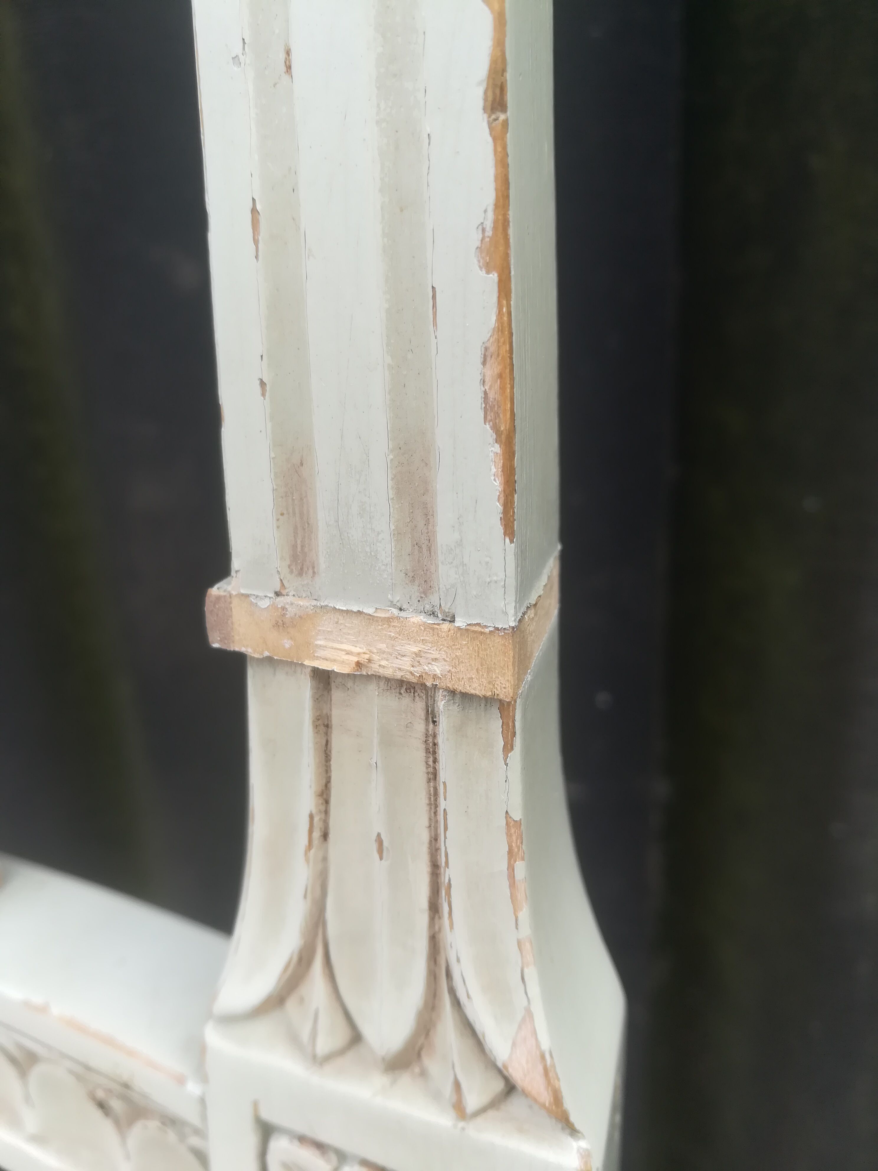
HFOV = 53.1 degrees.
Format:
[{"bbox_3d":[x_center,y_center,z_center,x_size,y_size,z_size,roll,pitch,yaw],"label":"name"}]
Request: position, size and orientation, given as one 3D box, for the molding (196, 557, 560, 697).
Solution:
[{"bbox_3d":[-0.008,0.002,0.155,0.052,0.012,0.036,7,24,17],"label":"molding"}]

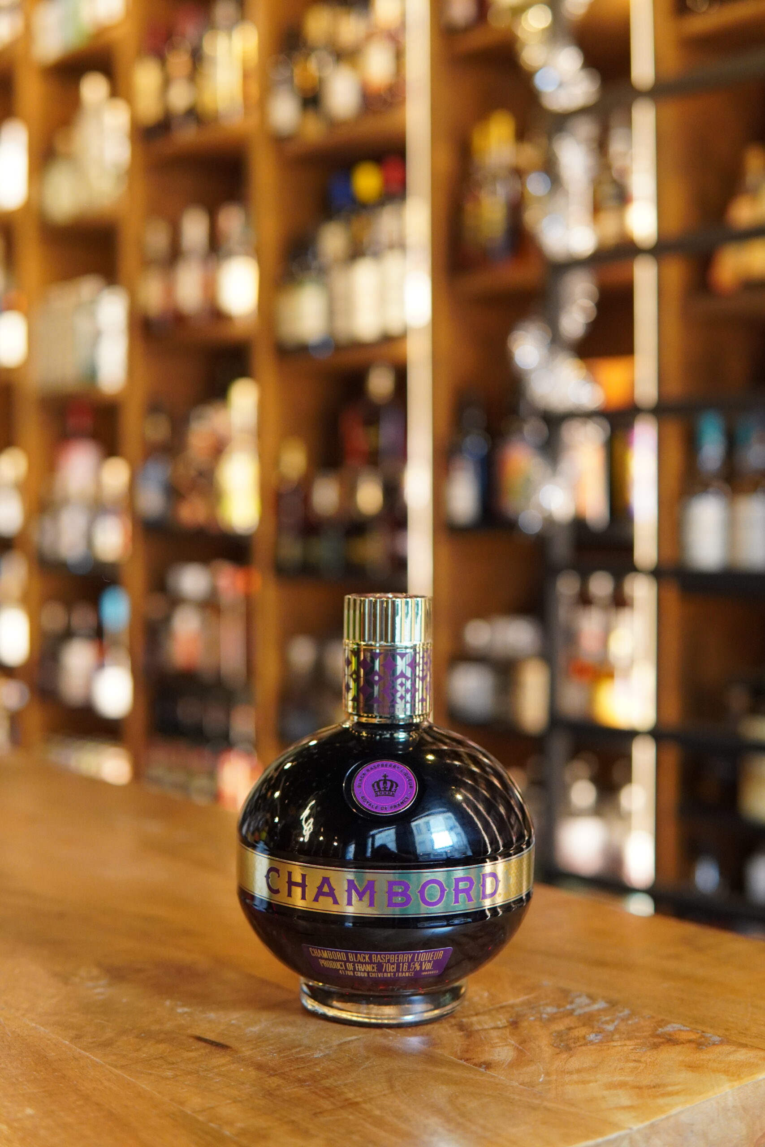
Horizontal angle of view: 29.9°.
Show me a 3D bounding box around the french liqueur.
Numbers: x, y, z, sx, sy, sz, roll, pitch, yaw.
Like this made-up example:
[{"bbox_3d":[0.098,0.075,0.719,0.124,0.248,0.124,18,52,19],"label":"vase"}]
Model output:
[{"bbox_3d":[0.001,0.093,0.593,0.125,0.168,0.125,1,3,2],"label":"french liqueur"}]

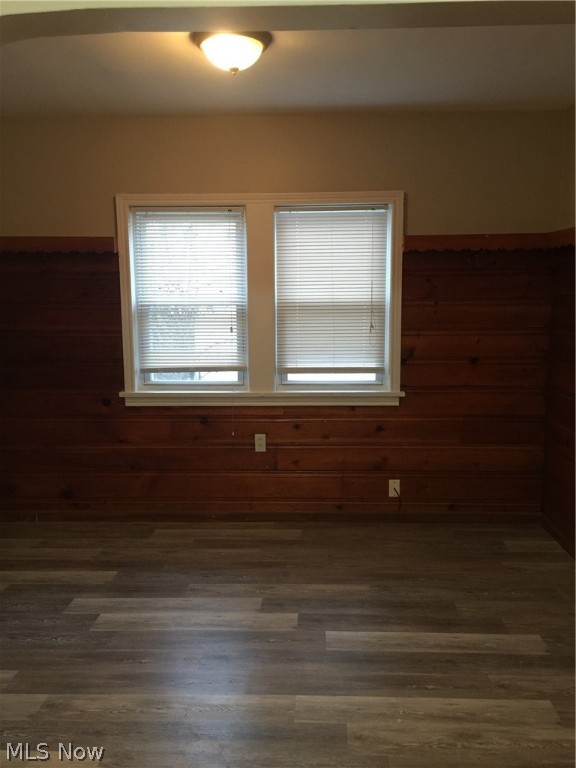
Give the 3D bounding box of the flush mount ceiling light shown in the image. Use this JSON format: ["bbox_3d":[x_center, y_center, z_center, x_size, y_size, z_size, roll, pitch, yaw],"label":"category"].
[{"bbox_3d":[-0.226,-1.331,2.616,0.335,0.143,0.335,0,8,1],"label":"flush mount ceiling light"}]

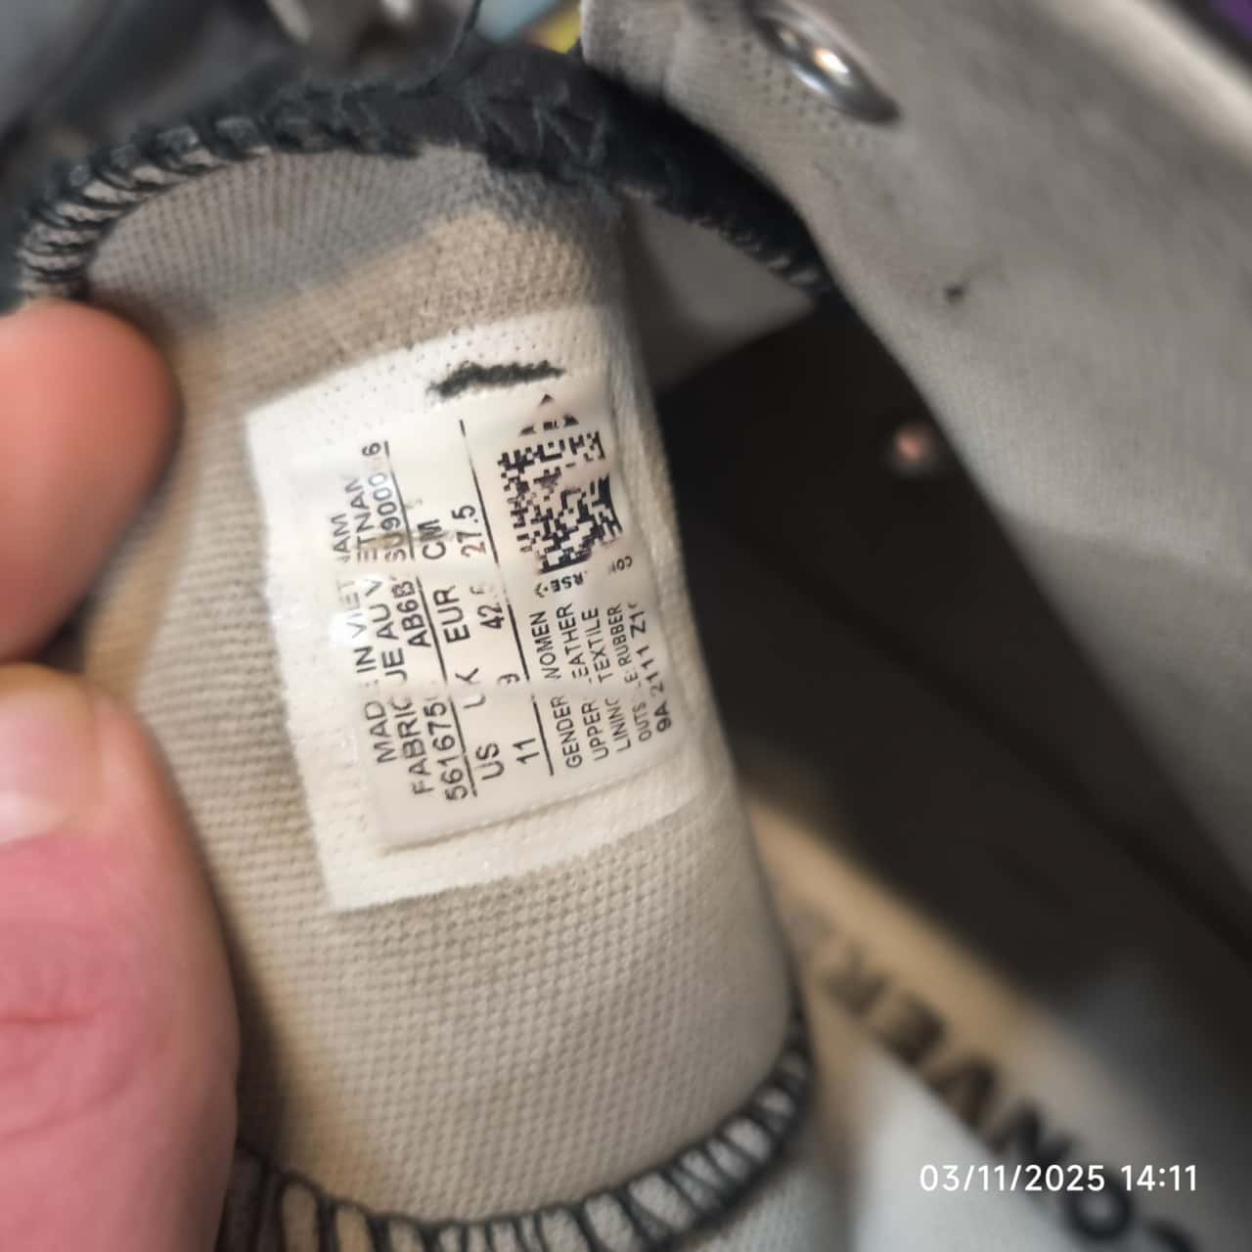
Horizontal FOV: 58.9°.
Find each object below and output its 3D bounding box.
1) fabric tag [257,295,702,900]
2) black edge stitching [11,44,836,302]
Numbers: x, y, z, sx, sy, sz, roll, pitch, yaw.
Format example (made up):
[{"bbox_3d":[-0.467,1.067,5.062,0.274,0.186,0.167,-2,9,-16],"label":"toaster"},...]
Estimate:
[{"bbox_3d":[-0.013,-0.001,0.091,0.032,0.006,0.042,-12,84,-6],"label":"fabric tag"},{"bbox_3d":[-0.017,-0.039,0.100,0.081,0.032,0.020,0,90,-10],"label":"black edge stitching"}]

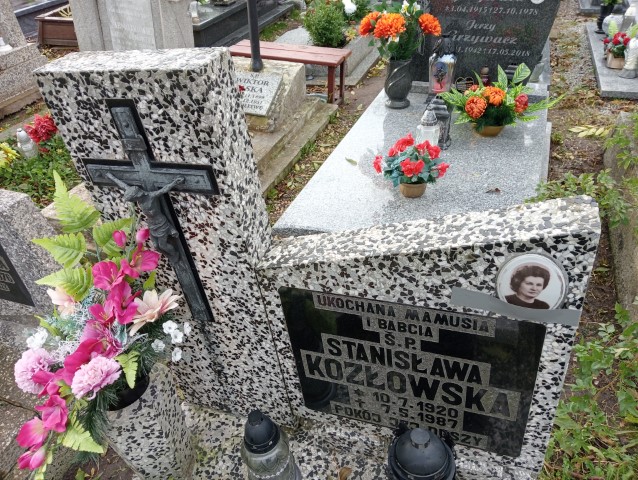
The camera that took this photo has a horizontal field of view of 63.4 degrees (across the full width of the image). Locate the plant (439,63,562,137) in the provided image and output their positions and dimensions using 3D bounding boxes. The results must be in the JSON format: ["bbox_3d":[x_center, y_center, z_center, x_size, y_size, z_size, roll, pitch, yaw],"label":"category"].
[{"bbox_3d":[0.850,-0.662,2.425,0.560,0.295,0.290,4,36,16],"label":"plant"}]

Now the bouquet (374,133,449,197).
[{"bbox_3d":[0.364,-0.288,2.017,0.280,0.240,0.245,4,36,16],"label":"bouquet"}]

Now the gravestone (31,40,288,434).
[{"bbox_3d":[-0.238,0.061,1.075,0.298,0.881,0.101,6,39,19],"label":"gravestone"}]

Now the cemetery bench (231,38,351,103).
[{"bbox_3d":[-0.255,-1.386,4.362,1.209,0.410,0.270,20,42,34],"label":"cemetery bench"}]

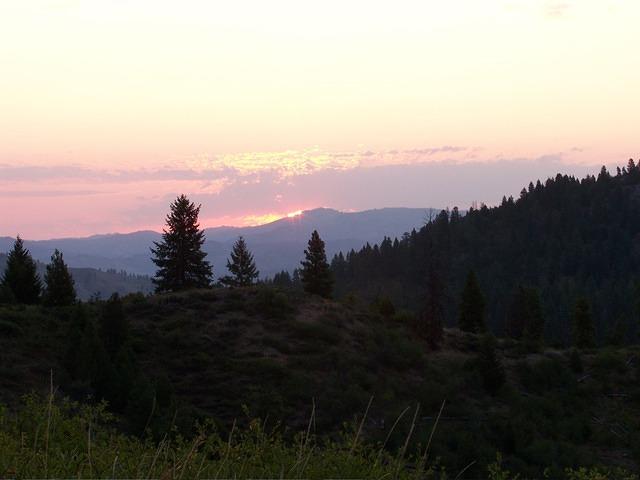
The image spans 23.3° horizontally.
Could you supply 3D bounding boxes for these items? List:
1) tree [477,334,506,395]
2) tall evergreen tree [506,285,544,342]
[{"bbox_3d":[15.460,11.220,140.000,2.700,5.400,2.700,0,0,0],"label":"tree"},{"bbox_3d":[23.160,8.280,175.000,4.200,6.600,4.000,0,0,0],"label":"tall evergreen tree"}]

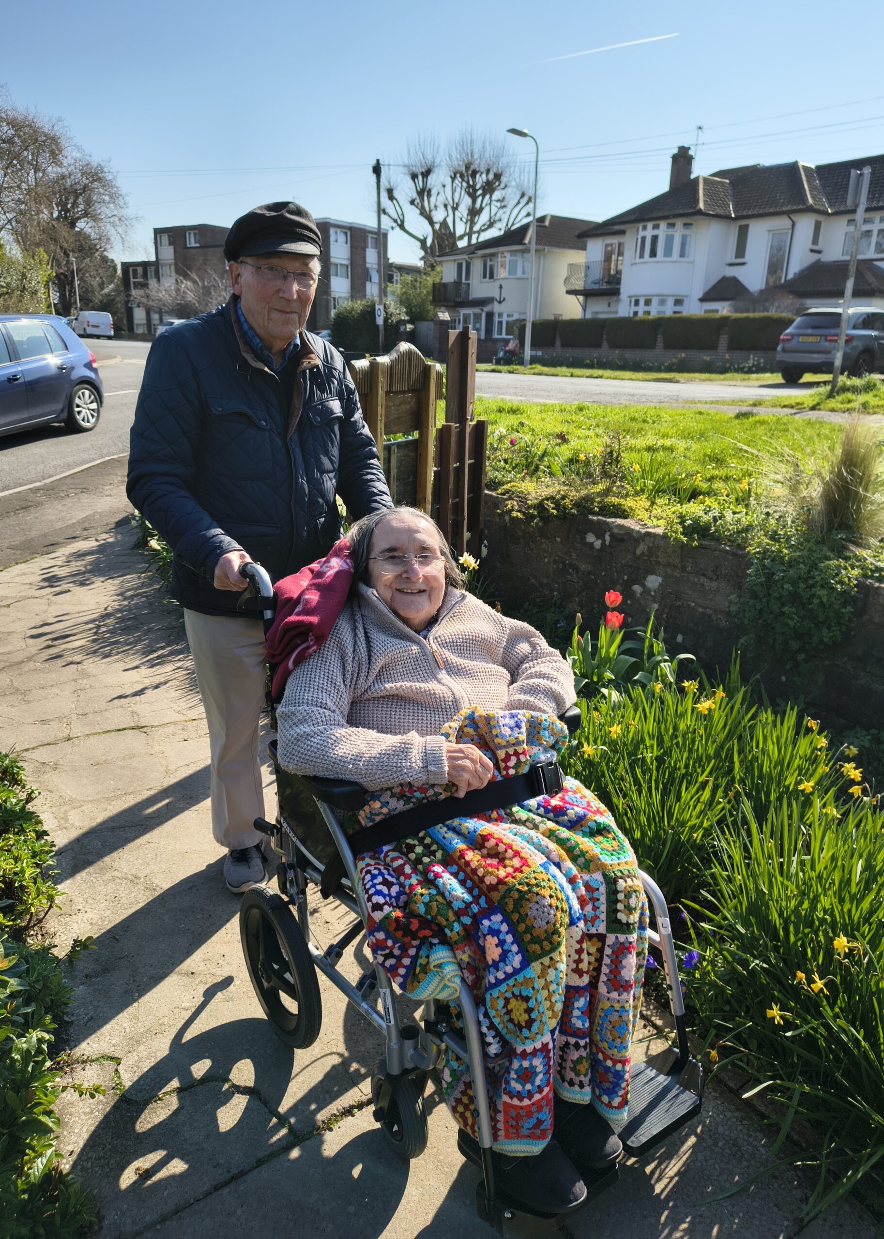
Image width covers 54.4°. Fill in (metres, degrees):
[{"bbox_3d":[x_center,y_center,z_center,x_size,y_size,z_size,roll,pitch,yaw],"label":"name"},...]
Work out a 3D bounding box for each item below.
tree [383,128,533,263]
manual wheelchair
[{"bbox_3d":[0.898,-24.239,55.144,9.500,12.800,9.000,2,19,0],"label":"tree"},{"bbox_3d":[0.013,0.433,1.645,0.580,0.940,0.950,-12,23,-34],"label":"manual wheelchair"}]

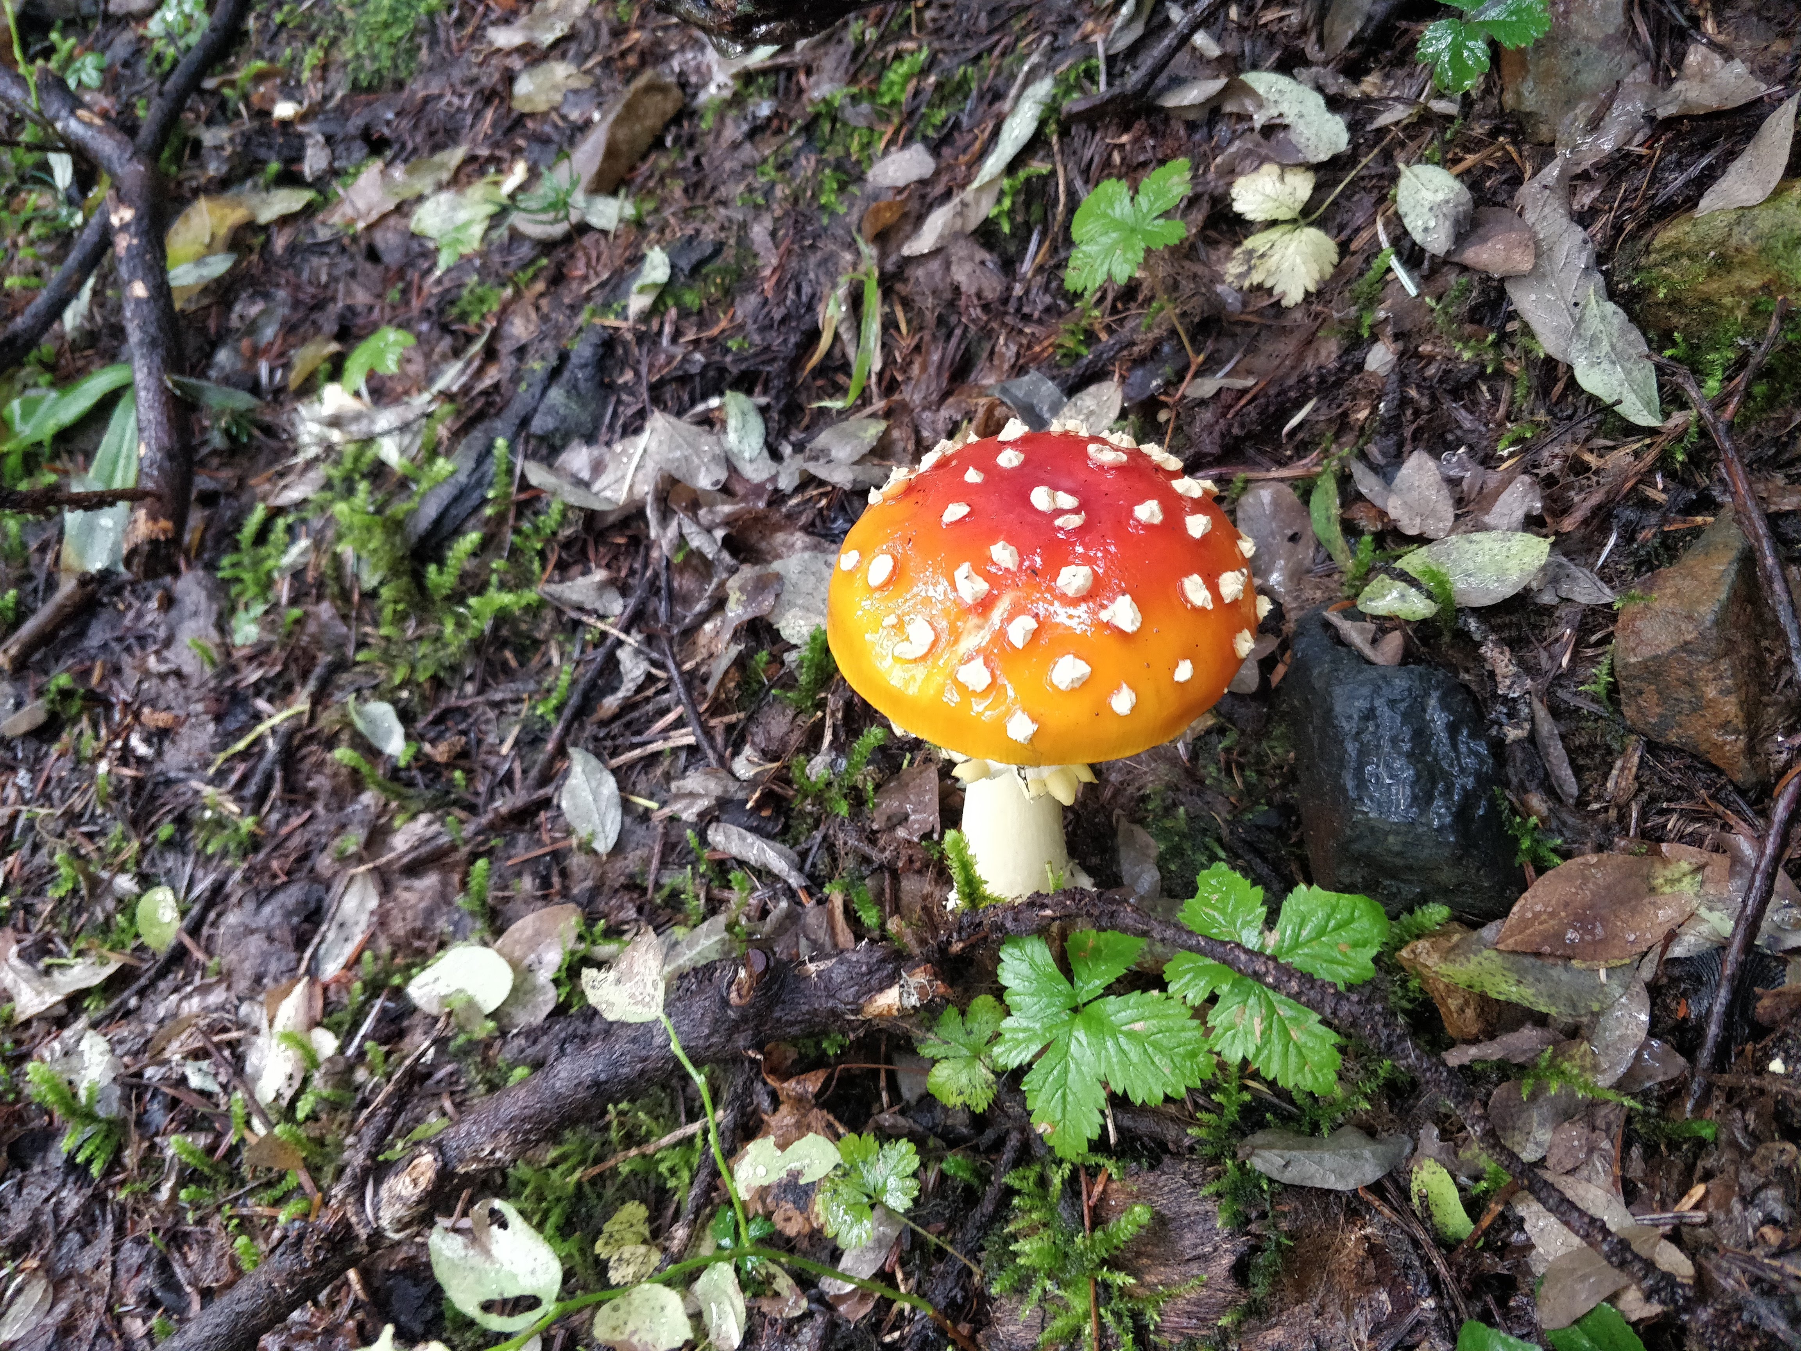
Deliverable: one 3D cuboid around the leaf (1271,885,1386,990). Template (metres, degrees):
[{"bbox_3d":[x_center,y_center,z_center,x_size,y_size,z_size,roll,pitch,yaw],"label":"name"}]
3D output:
[{"bbox_3d":[0.126,0.076,0.366,0.039,0.008,0.031,-23,69,-9],"label":"leaf"}]

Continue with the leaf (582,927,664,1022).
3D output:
[{"bbox_3d":[-0.072,0.083,0.337,0.023,0.010,0.024,-42,76,-9],"label":"leaf"}]

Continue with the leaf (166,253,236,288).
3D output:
[{"bbox_3d":[-0.344,-0.200,0.614,0.035,0.008,0.015,-30,62,-18],"label":"leaf"}]

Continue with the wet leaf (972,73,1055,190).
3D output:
[{"bbox_3d":[0.046,-0.213,0.487,0.012,0.008,0.068,26,70,15],"label":"wet leaf"}]

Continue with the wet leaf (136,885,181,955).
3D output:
[{"bbox_3d":[-0.254,0.084,0.427,0.013,0.007,0.024,-12,58,-8],"label":"wet leaf"}]

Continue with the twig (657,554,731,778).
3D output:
[{"bbox_3d":[-0.077,-0.006,0.442,0.010,0.008,0.093,-17,61,-7],"label":"twig"}]

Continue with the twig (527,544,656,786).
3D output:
[{"bbox_3d":[-0.119,-0.003,0.478,0.007,0.007,0.106,16,71,19],"label":"twig"}]

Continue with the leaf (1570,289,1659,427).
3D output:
[{"bbox_3d":[0.276,-0.124,0.486,0.030,0.009,0.073,-5,60,0],"label":"leaf"}]

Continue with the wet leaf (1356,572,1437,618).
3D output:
[{"bbox_3d":[0.158,-0.025,0.394,0.024,0.007,0.014,15,68,11],"label":"wet leaf"}]

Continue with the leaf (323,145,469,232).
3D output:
[{"bbox_3d":[-0.248,-0.239,0.614,0.078,0.010,0.036,-26,63,0],"label":"leaf"}]

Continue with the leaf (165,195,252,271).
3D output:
[{"bbox_3d":[-0.276,-0.178,0.493,0.040,0.010,0.027,-37,69,-12],"label":"leaf"}]

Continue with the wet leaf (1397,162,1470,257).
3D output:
[{"bbox_3d":[0.229,-0.201,0.534,0.030,0.009,0.053,-11,65,-3],"label":"wet leaf"}]

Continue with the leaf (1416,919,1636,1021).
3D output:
[{"bbox_3d":[0.181,0.082,0.360,0.060,0.012,0.028,14,64,9],"label":"leaf"}]

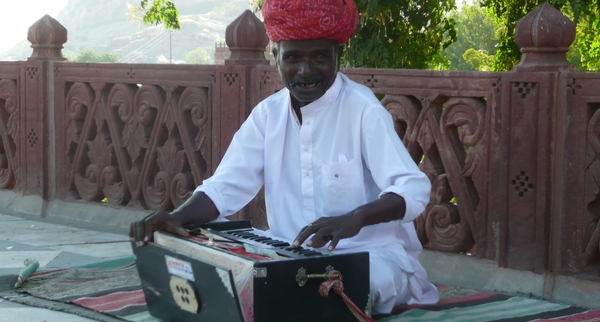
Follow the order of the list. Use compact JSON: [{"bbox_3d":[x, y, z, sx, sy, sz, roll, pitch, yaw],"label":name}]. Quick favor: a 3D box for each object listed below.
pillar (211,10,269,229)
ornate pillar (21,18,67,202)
[{"bbox_3d":[-0.163,-0.143,4.872,0.165,0.721,0.168,-5,7,-43],"label":"pillar"},{"bbox_3d":[-0.991,-0.219,5.763,0.165,0.721,0.168,-5,7,-43],"label":"ornate pillar"}]

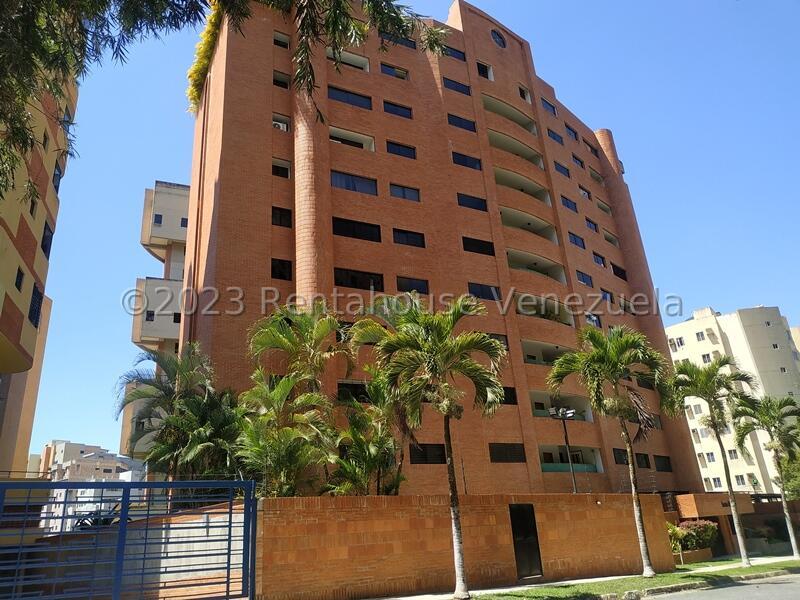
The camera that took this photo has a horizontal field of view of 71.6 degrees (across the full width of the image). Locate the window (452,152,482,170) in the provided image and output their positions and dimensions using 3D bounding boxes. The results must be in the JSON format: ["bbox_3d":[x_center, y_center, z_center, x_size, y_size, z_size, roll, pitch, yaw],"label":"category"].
[{"bbox_3d":[4.025,-8.208,32.944,2.086,0.821,0.150,7,-24,-27],"label":"window"}]

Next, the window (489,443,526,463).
[{"bbox_3d":[5.390,7.708,27.873,2.163,0.920,0.150,8,-24,-28],"label":"window"}]

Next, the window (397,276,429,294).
[{"bbox_3d":[0.689,-0.710,28.832,1.870,0.920,0.150,6,-23,-26],"label":"window"}]

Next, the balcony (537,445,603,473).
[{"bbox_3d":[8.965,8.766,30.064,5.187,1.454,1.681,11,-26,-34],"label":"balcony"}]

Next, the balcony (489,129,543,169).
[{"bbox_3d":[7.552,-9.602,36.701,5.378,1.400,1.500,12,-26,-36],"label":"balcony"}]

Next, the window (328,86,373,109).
[{"bbox_3d":[-2.774,-11.396,31.308,2.636,0.948,0.150,6,-23,-26],"label":"window"}]

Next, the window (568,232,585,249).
[{"bbox_3d":[11.902,-3.973,37.210,1.887,0.701,0.150,15,-28,-40],"label":"window"}]

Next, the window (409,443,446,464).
[{"bbox_3d":[1.251,7.014,25.146,1.826,0.814,0.200,7,-24,-26],"label":"window"}]

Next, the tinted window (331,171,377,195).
[{"bbox_3d":[-2.363,-6.034,28.831,2.593,0.954,0.200,7,-24,-26],"label":"tinted window"}]

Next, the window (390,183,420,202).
[{"bbox_3d":[0.310,-6.083,31.583,1.911,0.829,0.150,7,-24,-27],"label":"window"}]

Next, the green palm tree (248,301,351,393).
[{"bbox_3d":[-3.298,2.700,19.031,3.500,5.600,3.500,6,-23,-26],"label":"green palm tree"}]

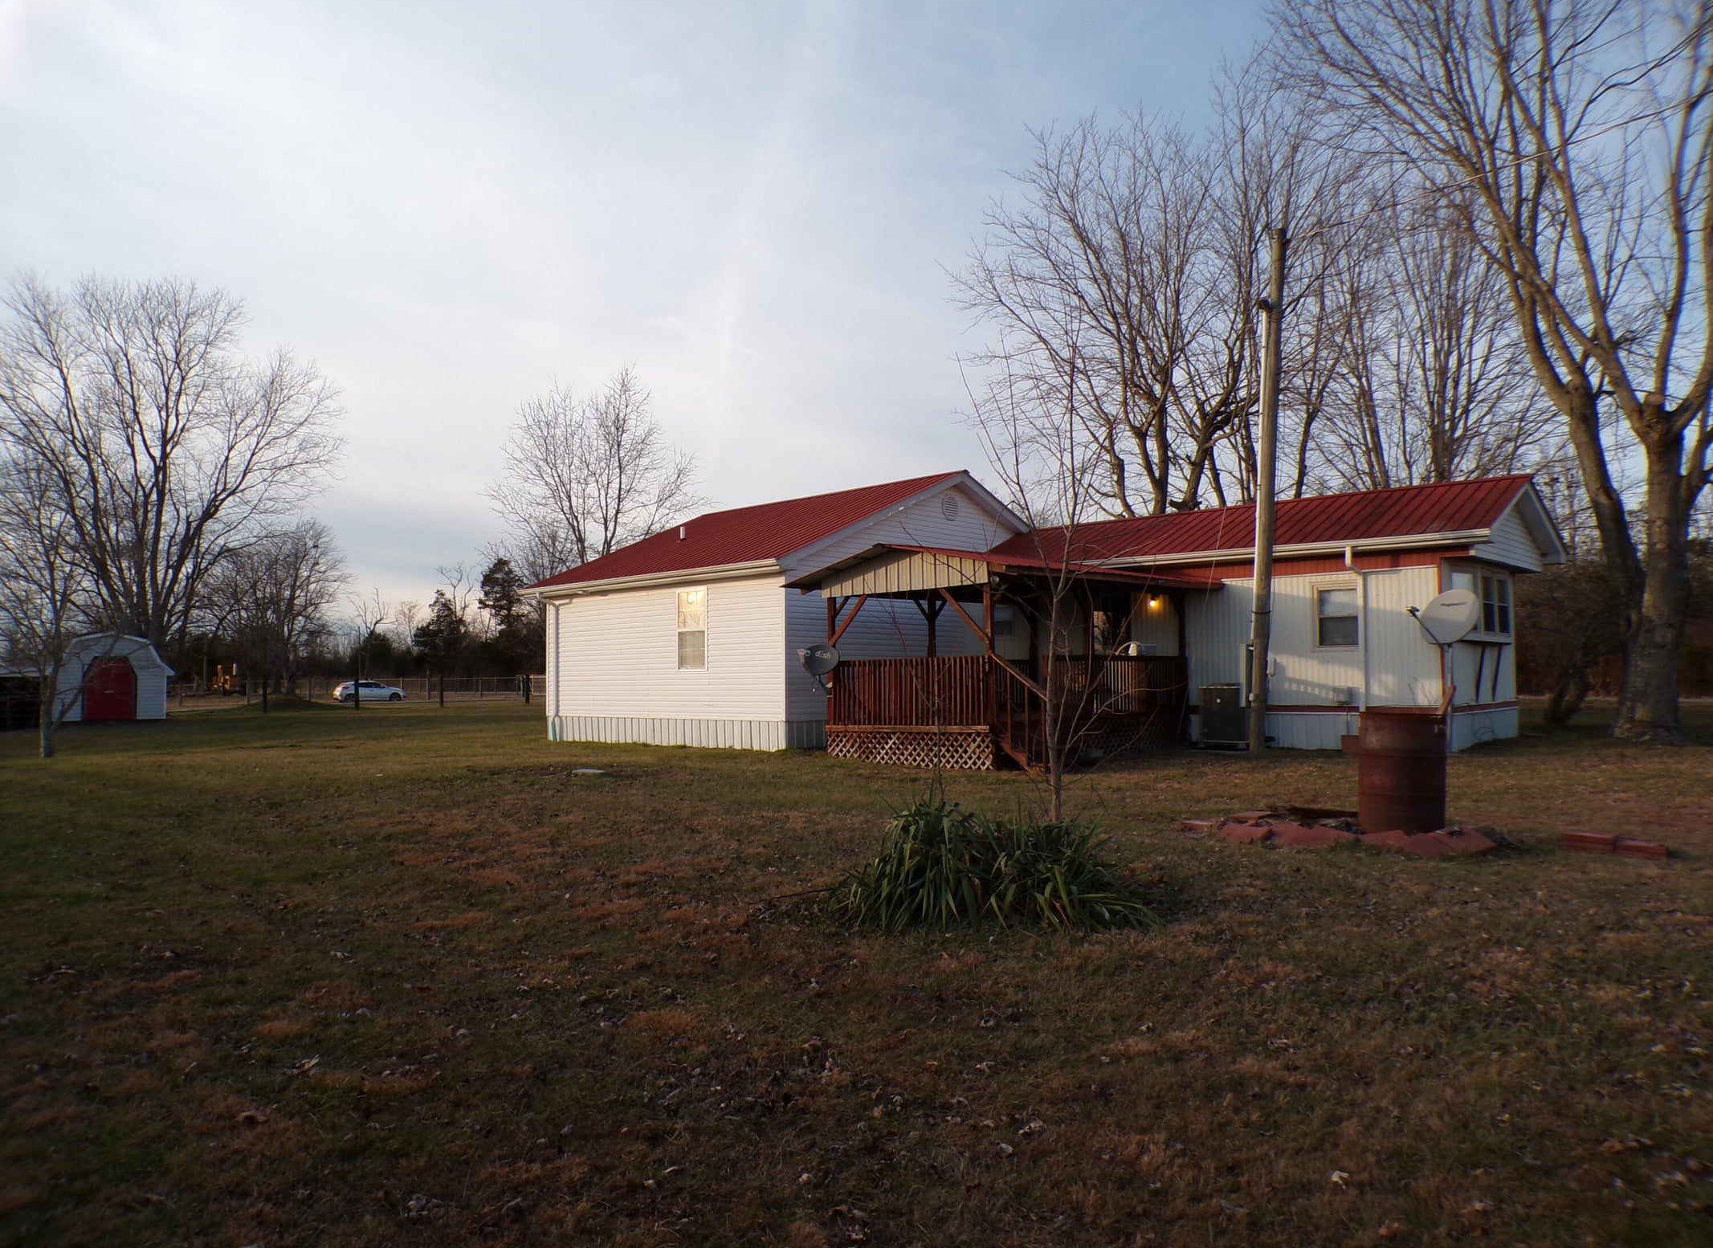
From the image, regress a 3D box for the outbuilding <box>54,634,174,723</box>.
[{"bbox_3d":[-25.169,1.830,40.341,3.350,2.900,3.700,1,-3,-31],"label":"outbuilding"}]

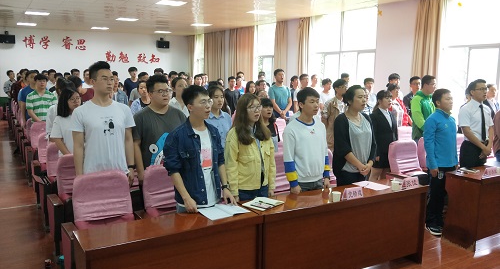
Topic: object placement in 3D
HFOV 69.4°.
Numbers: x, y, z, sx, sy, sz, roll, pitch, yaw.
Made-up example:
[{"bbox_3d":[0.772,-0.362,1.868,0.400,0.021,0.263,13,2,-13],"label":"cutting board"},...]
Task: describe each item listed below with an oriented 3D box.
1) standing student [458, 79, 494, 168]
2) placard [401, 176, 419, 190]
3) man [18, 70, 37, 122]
[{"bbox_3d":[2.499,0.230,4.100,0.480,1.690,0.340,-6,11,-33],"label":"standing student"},{"bbox_3d":[1.434,0.433,3.264,0.190,0.100,0.085,-5,11,-25],"label":"placard"},{"bbox_3d":[-3.670,-0.132,6.150,0.500,1.770,0.300,-6,12,-30],"label":"man"}]

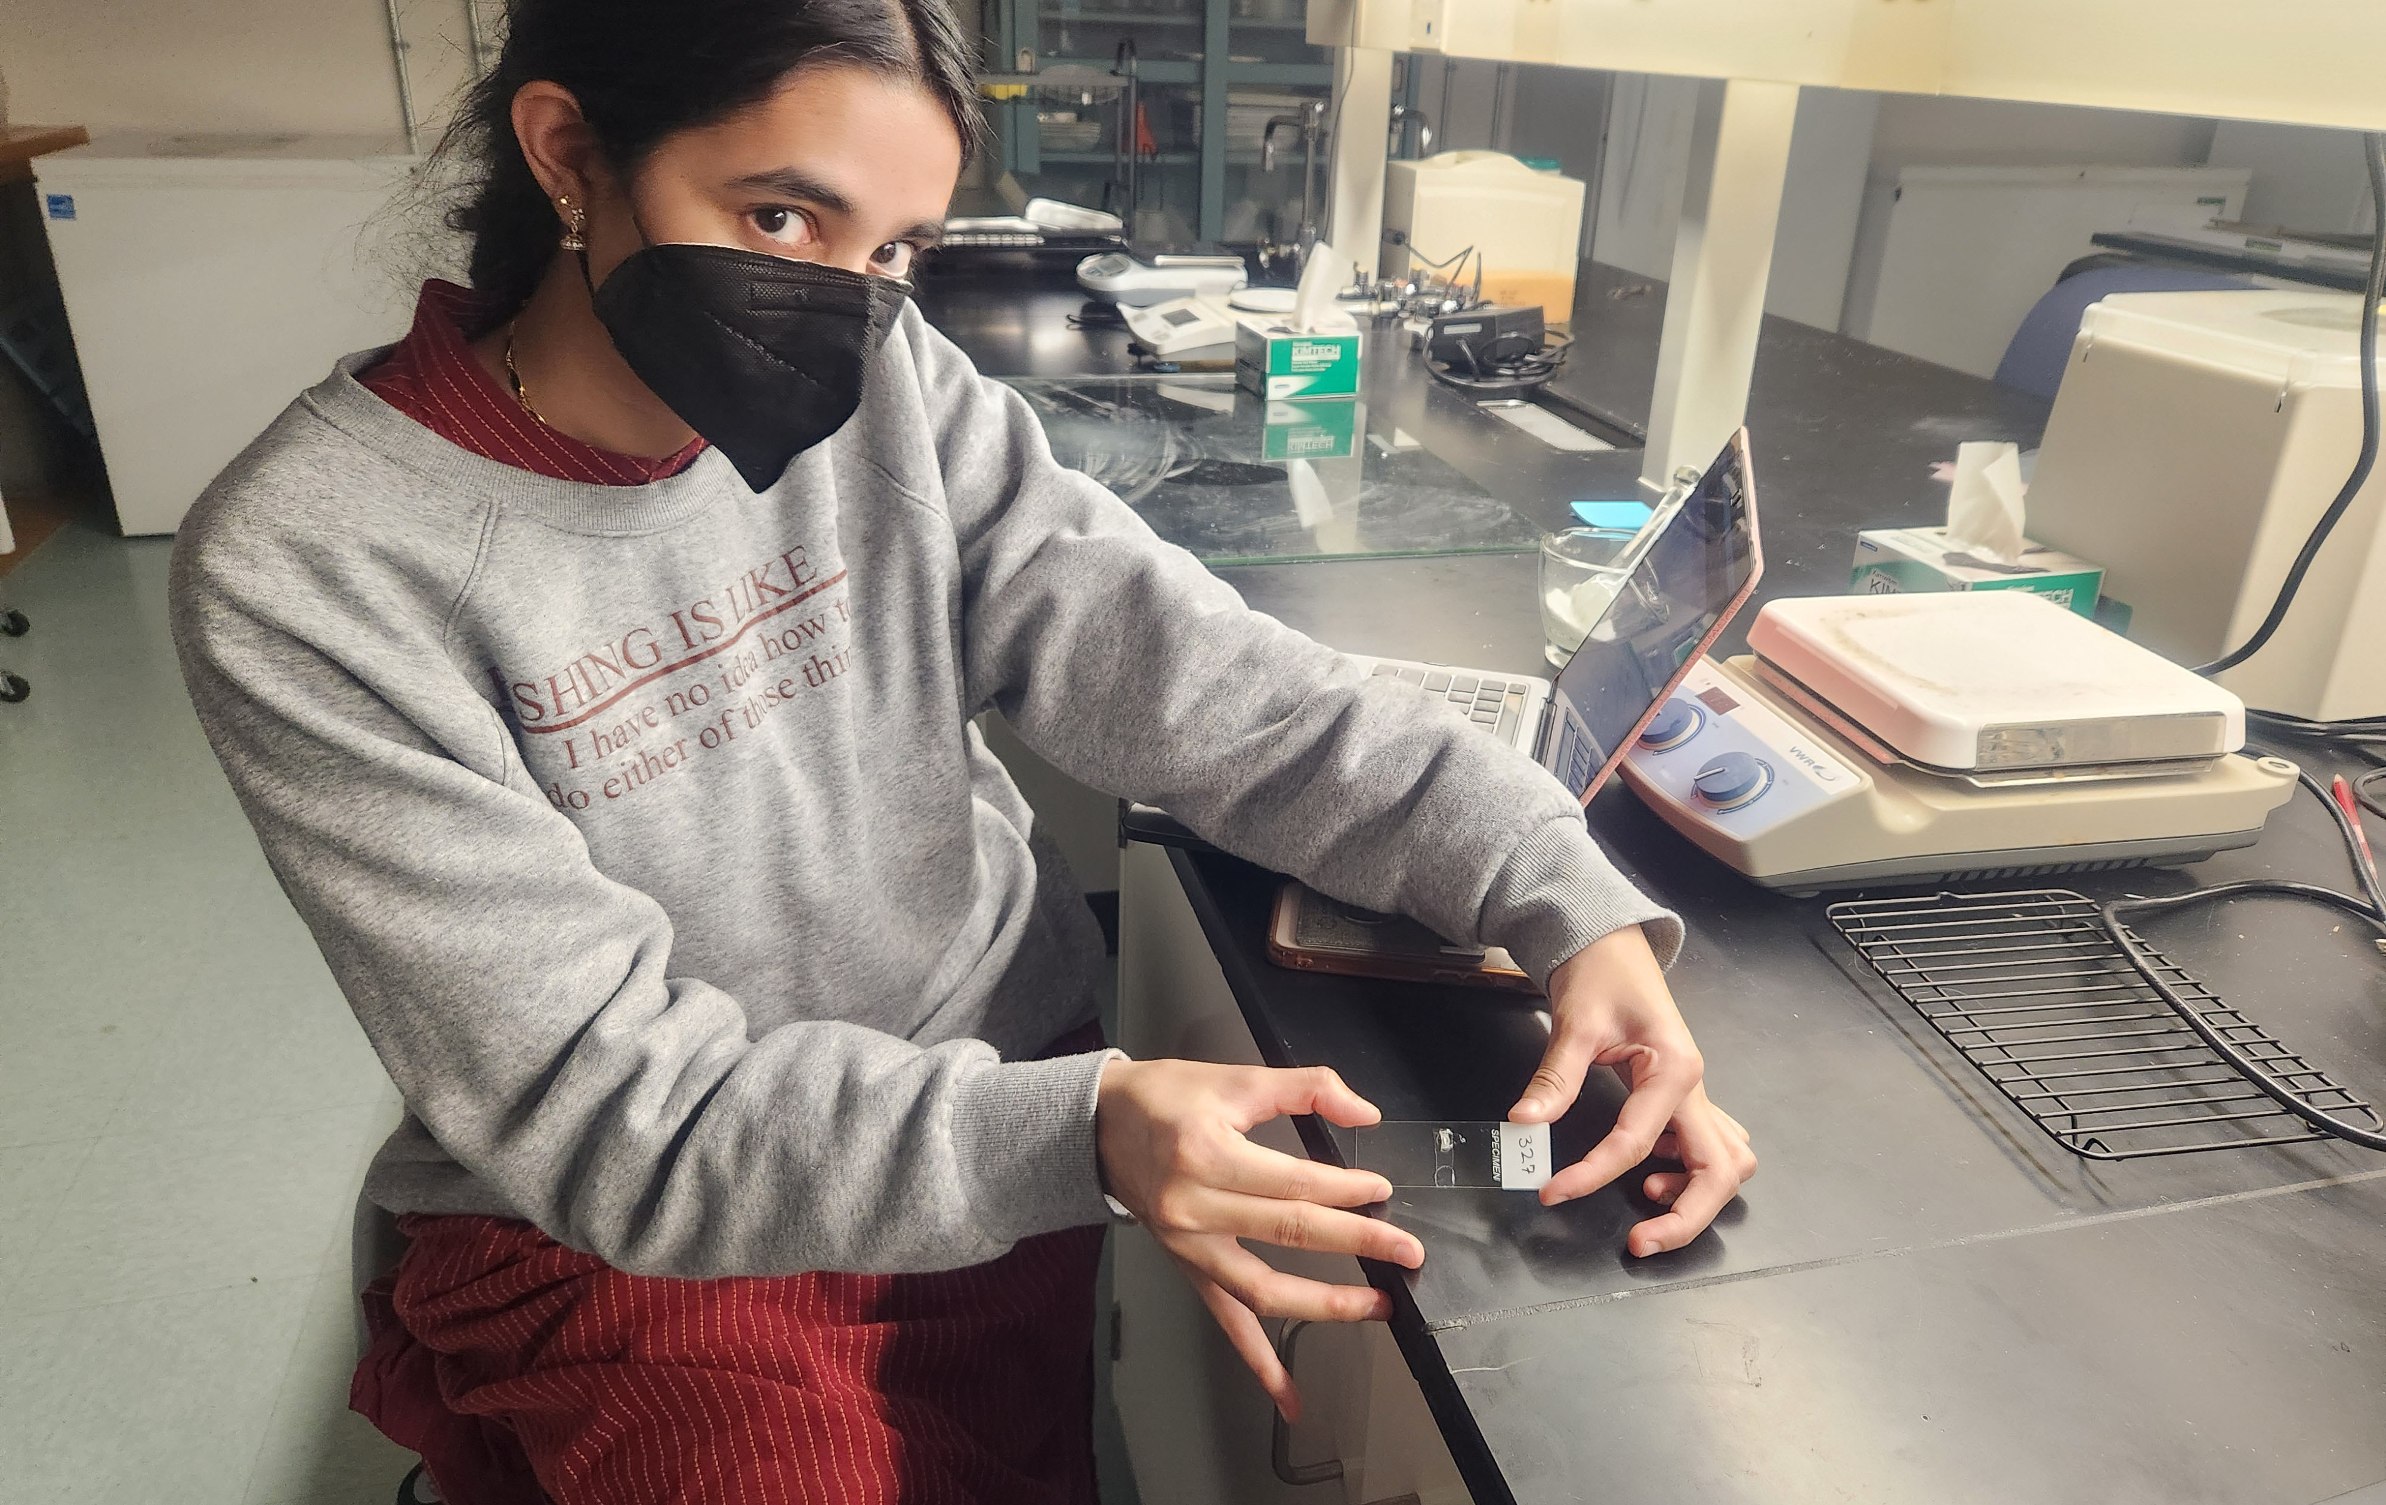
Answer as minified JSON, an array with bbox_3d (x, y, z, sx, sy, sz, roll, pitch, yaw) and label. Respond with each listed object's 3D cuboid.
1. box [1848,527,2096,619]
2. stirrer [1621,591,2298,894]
[{"bbox_3d":[0.573,-0.112,1.182,0.122,0.082,0.120,-6,26,-17],"label":"box"},{"bbox_3d":[0.429,-0.015,0.947,0.360,0.097,0.198,-4,26,-13],"label":"stirrer"}]

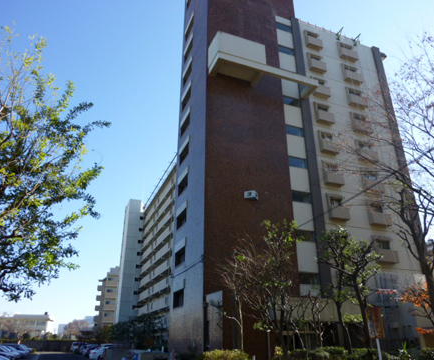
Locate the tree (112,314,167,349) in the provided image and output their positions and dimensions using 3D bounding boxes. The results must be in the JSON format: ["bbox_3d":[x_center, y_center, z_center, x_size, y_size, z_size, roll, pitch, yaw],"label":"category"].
[{"bbox_3d":[-9.030,17.811,40.327,5.000,4.050,6.000,9,-26,-20],"label":"tree"}]

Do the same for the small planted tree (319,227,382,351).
[{"bbox_3d":[5.020,4.375,12.941,2.400,5.400,2.200,-8,-25,18],"label":"small planted tree"}]

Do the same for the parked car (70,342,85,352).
[{"bbox_3d":[-20.624,26.363,54.587,4.400,1.600,1.700,15,-28,-31],"label":"parked car"}]

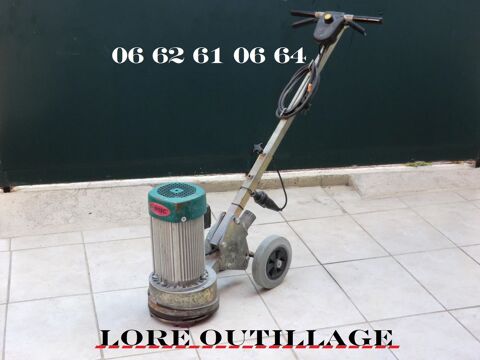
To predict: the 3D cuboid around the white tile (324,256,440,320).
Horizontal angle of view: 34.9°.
[{"bbox_3d":[0.537,0.409,2.899,0.302,0.010,0.459,-5,20,-13],"label":"white tile"}]

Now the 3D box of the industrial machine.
[{"bbox_3d":[0.070,-0.097,2.912,0.453,0.949,1.162,15,25,34],"label":"industrial machine"}]

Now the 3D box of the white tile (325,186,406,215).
[{"bbox_3d":[0.615,0.092,3.774,0.302,0.010,0.376,-5,20,-13],"label":"white tile"}]

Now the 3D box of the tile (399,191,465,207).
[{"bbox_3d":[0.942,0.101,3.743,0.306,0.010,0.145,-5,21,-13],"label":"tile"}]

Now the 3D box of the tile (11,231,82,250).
[{"bbox_3d":[-0.832,0.270,3.311,0.302,0.010,0.129,-5,20,-13],"label":"tile"}]

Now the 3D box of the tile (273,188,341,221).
[{"bbox_3d":[0.320,0.120,3.704,0.302,0.010,0.376,-5,20,-13],"label":"tile"}]

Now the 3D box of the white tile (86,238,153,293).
[{"bbox_3d":[-0.464,0.340,3.110,0.302,0.010,0.459,-5,20,-13],"label":"white tile"}]

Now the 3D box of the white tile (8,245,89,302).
[{"bbox_3d":[-0.759,0.367,3.040,0.302,0.010,0.459,-5,20,-13],"label":"white tile"}]

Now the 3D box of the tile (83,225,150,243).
[{"bbox_3d":[-0.536,0.244,3.376,0.302,0.010,0.119,-5,20,-13],"label":"tile"}]

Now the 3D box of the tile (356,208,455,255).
[{"bbox_3d":[0.719,0.230,3.390,0.302,0.010,0.459,-5,20,-13],"label":"tile"}]

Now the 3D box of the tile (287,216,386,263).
[{"bbox_3d":[0.423,0.258,3.320,0.302,0.010,0.459,-5,20,-13],"label":"tile"}]

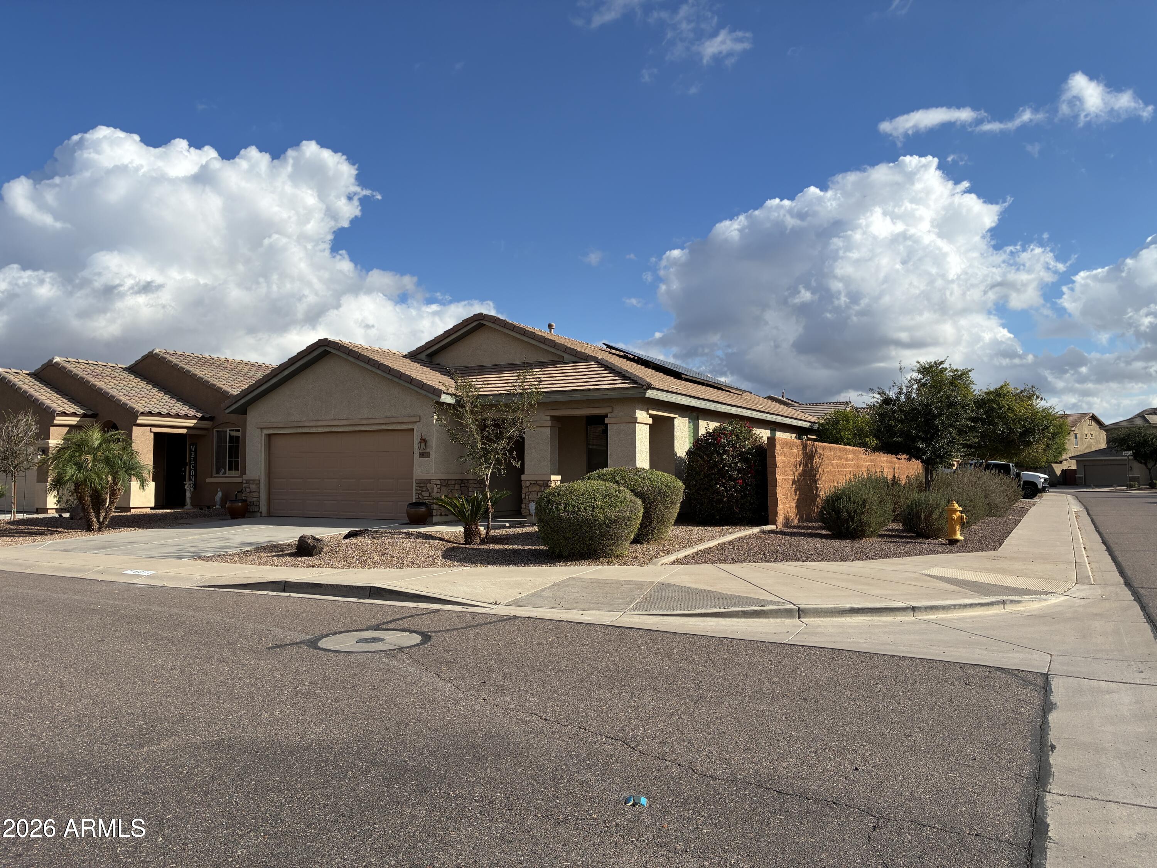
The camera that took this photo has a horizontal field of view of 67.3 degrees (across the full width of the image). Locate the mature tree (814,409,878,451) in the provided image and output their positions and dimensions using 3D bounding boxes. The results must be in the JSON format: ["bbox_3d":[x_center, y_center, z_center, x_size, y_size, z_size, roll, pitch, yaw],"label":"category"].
[{"bbox_3d":[9.686,0.821,31.293,2.500,3.500,2.500,-2,-3,29],"label":"mature tree"}]

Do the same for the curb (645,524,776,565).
[{"bbox_3d":[2.640,2.004,15.862,0.180,0.150,5.800,-2,-1,29],"label":"curb"}]

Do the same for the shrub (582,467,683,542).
[{"bbox_3d":[0.976,1.314,16.253,1.980,1.410,1.900,0,-3,0],"label":"shrub"}]

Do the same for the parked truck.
[{"bbox_3d":[22.334,2.528,47.367,5.850,1.940,2.050,-2,-3,29],"label":"parked truck"}]

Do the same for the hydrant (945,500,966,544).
[{"bbox_3d":[7.170,1.673,16.500,0.400,0.850,0.400,-2,-3,29],"label":"hydrant"}]

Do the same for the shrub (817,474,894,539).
[{"bbox_3d":[5.802,1.514,18.200,1.500,1.320,1.450,-2,-3,29],"label":"shrub"}]

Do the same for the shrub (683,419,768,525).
[{"bbox_3d":[3.537,0.887,20.800,1.950,2.450,1.850,-2,-3,29],"label":"shrub"}]

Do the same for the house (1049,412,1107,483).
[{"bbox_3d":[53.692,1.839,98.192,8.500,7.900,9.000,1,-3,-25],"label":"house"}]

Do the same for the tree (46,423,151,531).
[{"bbox_3d":[-11.510,1.038,20.800,2.150,2.500,2.150,-2,-3,29],"label":"tree"}]

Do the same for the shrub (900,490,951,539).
[{"bbox_3d":[7.368,1.694,18.400,1.150,1.020,1.100,-2,-3,29],"label":"shrub"}]

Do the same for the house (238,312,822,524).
[{"bbox_3d":[-0.242,-0.300,26.651,11.400,5.400,16.200,-2,-3,29],"label":"house"}]

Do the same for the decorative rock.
[{"bbox_3d":[-4.649,1.932,15.100,0.480,0.380,0.430,-2,-3,29],"label":"decorative rock"}]

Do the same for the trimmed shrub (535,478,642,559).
[{"bbox_3d":[0.194,1.418,14.796,1.800,1.280,1.750,0,-3,0],"label":"trimmed shrub"}]

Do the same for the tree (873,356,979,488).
[{"bbox_3d":[8.554,0.269,21.509,2.550,4.150,2.500,-2,-3,29],"label":"tree"}]

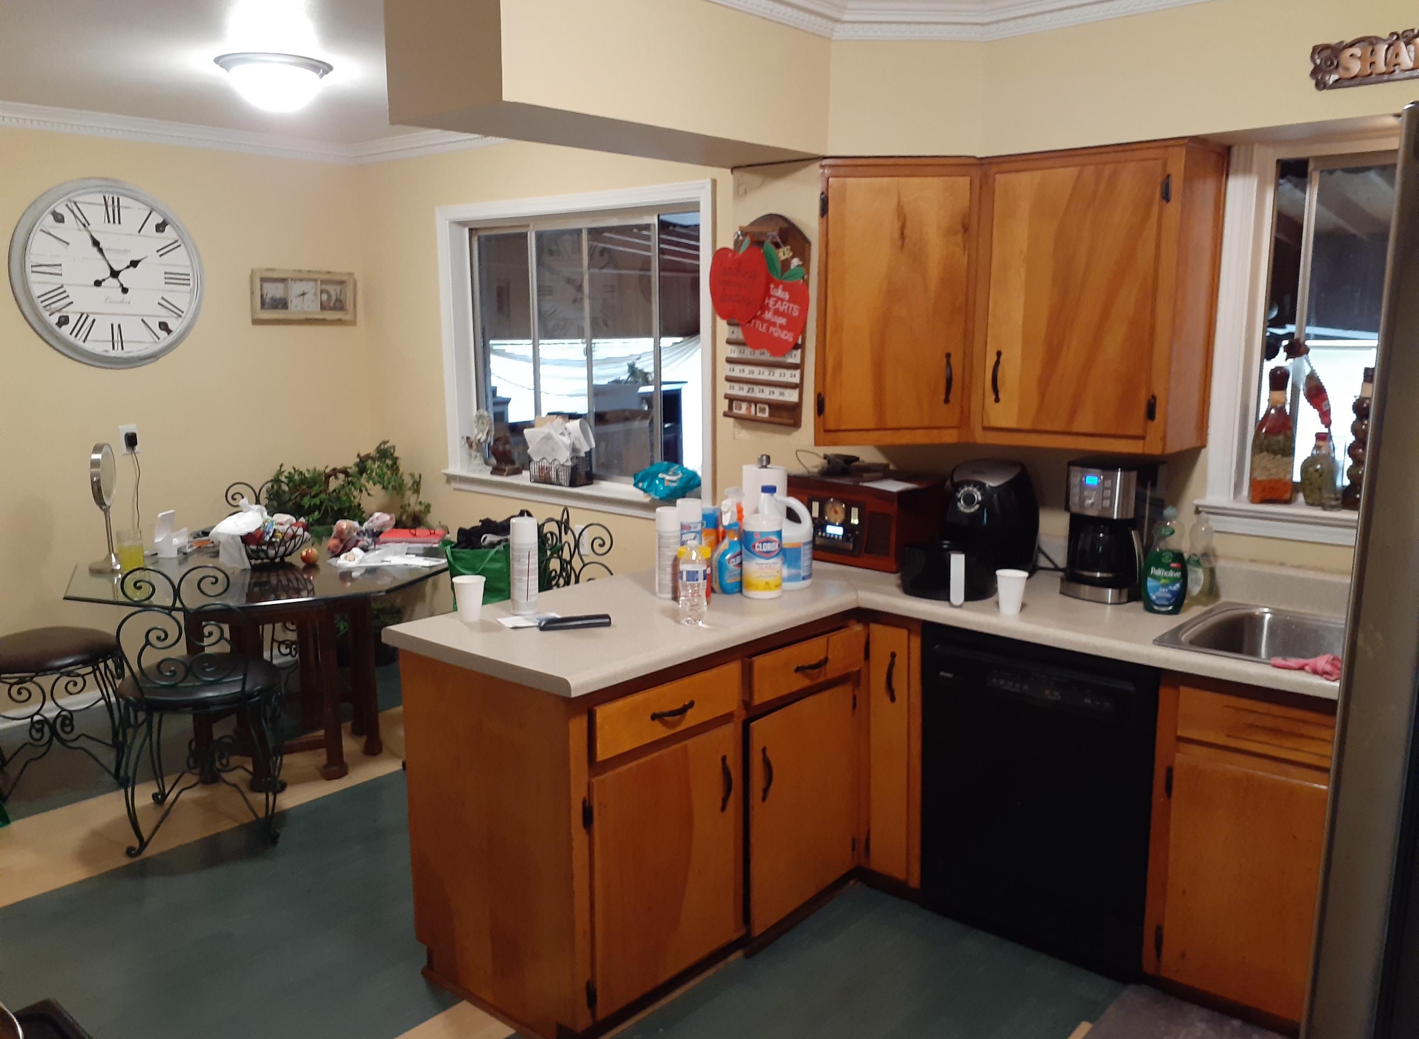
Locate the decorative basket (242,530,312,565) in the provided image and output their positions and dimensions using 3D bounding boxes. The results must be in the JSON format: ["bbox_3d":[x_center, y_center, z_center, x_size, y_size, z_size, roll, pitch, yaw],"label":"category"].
[{"bbox_3d":[-1.748,0.098,4.436,0.300,0.130,0.300,8,12,41],"label":"decorative basket"}]

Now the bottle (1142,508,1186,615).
[{"bbox_3d":[1.167,0.101,2.829,0.115,0.260,0.065,6,12,29],"label":"bottle"}]

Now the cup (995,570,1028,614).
[{"bbox_3d":[0.769,0.183,2.808,0.087,0.106,0.087,0,10,0],"label":"cup"}]

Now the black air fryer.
[{"bbox_3d":[0.758,0.013,3.166,0.275,0.345,0.370,6,11,36],"label":"black air fryer"}]

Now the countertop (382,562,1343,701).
[{"bbox_3d":[0.472,0.282,2.708,1.960,0.045,1.700,8,12,41],"label":"countertop"}]

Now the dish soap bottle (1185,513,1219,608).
[{"bbox_3d":[1.293,0.100,2.904,0.065,0.235,0.100,-6,12,-30],"label":"dish soap bottle"}]

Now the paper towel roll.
[{"bbox_3d":[0.169,-0.019,3.391,0.135,0.295,0.135,0,10,0],"label":"paper towel roll"}]

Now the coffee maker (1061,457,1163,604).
[{"bbox_3d":[1.116,0.024,3.034,0.195,0.355,0.230,6,11,36],"label":"coffee maker"}]

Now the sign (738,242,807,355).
[{"bbox_3d":[0.165,-0.592,2.985,0.240,0.310,0.020,8,12,41],"label":"sign"}]

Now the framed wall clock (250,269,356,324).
[{"bbox_3d":[-1.929,-1.060,5.276,0.042,0.238,0.512,9,13,41],"label":"framed wall clock"}]

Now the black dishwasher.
[{"bbox_3d":[0.995,0.672,3.002,0.610,0.850,0.610,9,14,41],"label":"black dishwasher"}]

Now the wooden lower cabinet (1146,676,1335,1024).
[{"bbox_3d":[1.388,0.695,2.647,0.450,0.750,0.580,8,12,41],"label":"wooden lower cabinet"}]

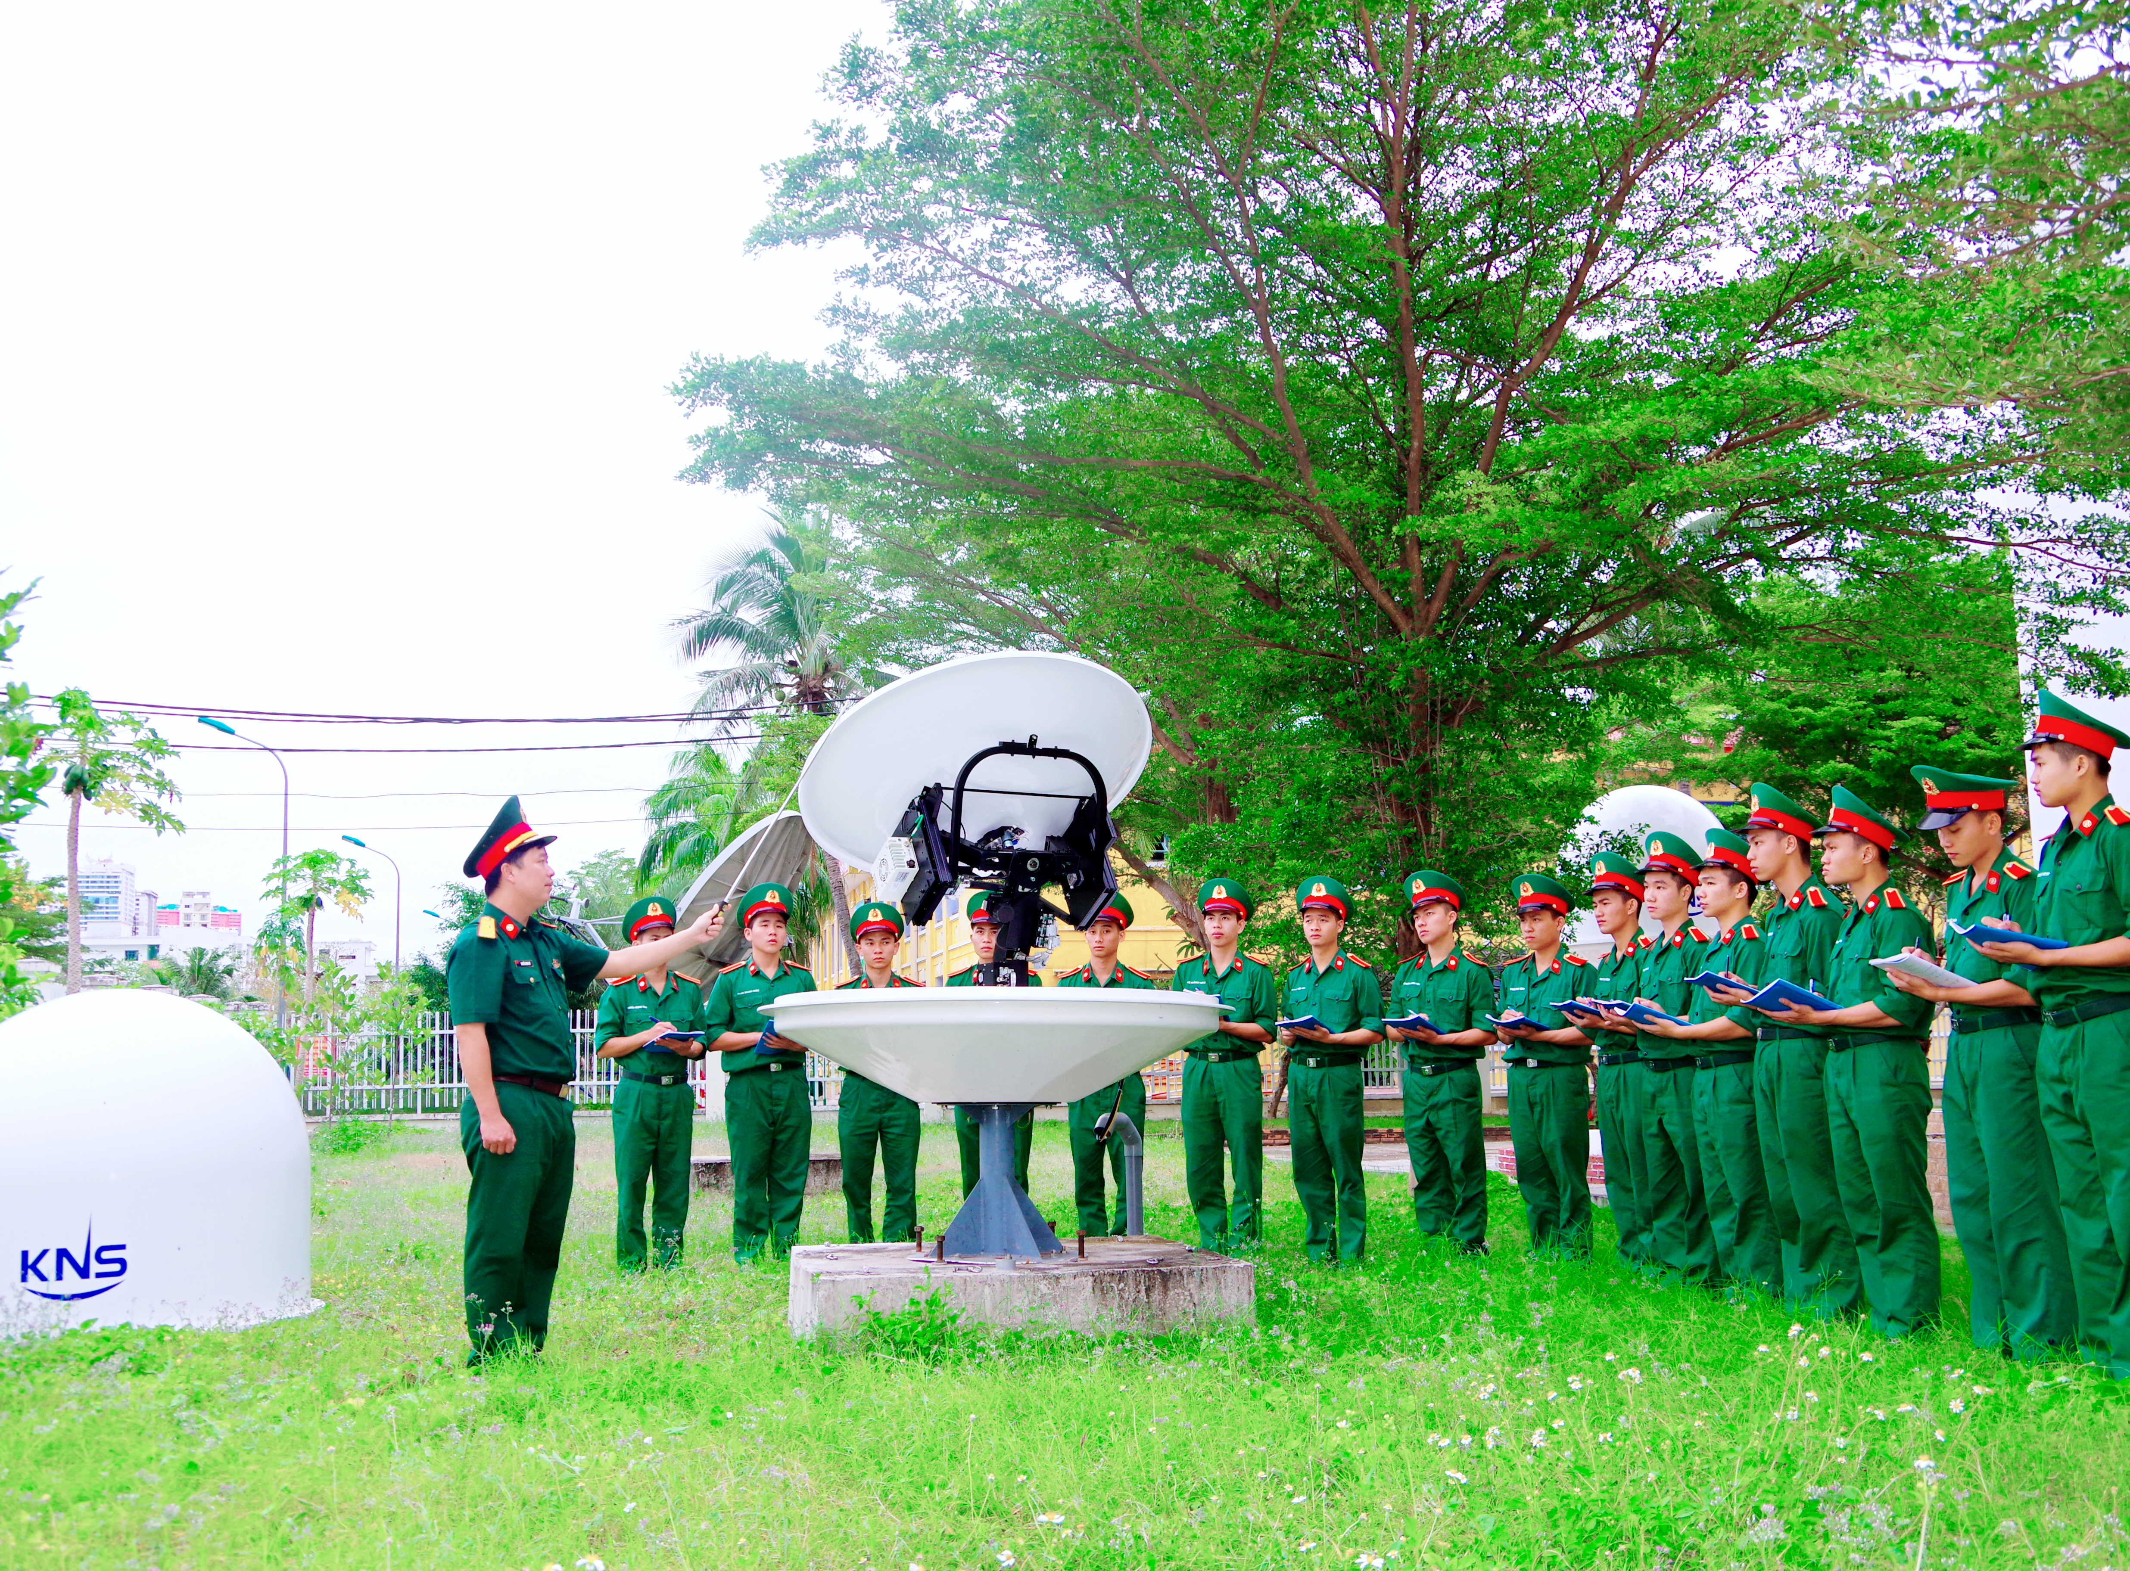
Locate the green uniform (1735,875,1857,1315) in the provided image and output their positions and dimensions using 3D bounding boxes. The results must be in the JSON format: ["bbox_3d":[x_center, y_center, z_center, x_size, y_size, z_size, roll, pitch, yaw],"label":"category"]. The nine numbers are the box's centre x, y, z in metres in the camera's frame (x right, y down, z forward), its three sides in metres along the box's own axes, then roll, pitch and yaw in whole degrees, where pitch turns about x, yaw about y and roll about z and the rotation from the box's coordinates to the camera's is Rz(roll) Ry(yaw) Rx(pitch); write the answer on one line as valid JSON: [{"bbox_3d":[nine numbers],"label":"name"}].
[{"bbox_3d":[2.488,1.047,6.879,0.380,1.490,0.500,0,-8,-10],"label":"green uniform"}]

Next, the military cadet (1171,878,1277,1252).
[{"bbox_3d":[0.689,1.296,9.365,0.520,1.760,0.450,-4,-9,22],"label":"military cadet"}]

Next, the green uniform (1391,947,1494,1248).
[{"bbox_3d":[1.706,1.435,9.316,0.500,1.406,0.370,-7,-10,36],"label":"green uniform"}]

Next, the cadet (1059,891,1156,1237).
[{"bbox_3d":[0.228,1.439,10.268,0.510,1.790,0.420,-1,-8,0],"label":"cadet"}]

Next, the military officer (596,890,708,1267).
[{"bbox_3d":[-1.878,1.374,9.348,0.520,1.763,0.450,4,-10,-30],"label":"military officer"}]

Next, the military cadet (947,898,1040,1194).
[{"bbox_3d":[-0.334,1.418,10.088,0.510,1.790,0.420,-1,-8,0],"label":"military cadet"}]

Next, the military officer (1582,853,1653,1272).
[{"bbox_3d":[2.348,1.156,8.500,0.420,1.760,0.500,3,-9,-24],"label":"military officer"}]

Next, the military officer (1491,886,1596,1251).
[{"bbox_3d":[2.124,1.283,9.241,0.500,1.777,0.460,-8,-11,41],"label":"military officer"}]

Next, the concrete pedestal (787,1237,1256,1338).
[{"bbox_3d":[-0.212,1.825,7.360,1.480,0.260,1.360,0,-8,-11],"label":"concrete pedestal"}]

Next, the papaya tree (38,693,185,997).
[{"bbox_3d":[-9.567,1.378,20.028,1.650,4.731,1.600,-1,-8,0],"label":"papaya tree"}]

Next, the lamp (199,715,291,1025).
[{"bbox_3d":[-16.249,2.672,40.369,1.700,8.000,0.300,0,-8,-12],"label":"lamp"}]

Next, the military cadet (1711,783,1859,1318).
[{"bbox_3d":[2.463,0.892,6.899,0.480,1.800,0.520,0,-8,-10],"label":"military cadet"}]

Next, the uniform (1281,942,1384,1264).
[{"bbox_3d":[1.204,1.428,9.120,0.520,1.430,0.340,-5,-9,30],"label":"uniform"}]

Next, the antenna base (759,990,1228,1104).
[{"bbox_3d":[-0.235,0.908,6.993,1.590,0.370,1.590,-1,-8,0],"label":"antenna base"}]

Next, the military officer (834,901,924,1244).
[{"bbox_3d":[-0.877,1.378,9.620,0.520,1.700,0.420,0,-8,-7],"label":"military officer"}]

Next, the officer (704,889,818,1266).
[{"bbox_3d":[-1.397,1.335,9.420,0.540,1.770,0.420,2,-8,-17],"label":"officer"}]

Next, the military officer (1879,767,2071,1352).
[{"bbox_3d":[2.753,0.824,6.098,0.480,1.780,0.520,0,-8,-8],"label":"military officer"}]

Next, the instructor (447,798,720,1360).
[{"bbox_3d":[-1.489,0.914,6.350,0.830,1.760,0.520,-3,-8,15],"label":"instructor"}]

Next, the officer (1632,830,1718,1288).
[{"bbox_3d":[2.353,1.052,7.800,0.420,1.770,0.500,2,-8,-20],"label":"officer"}]

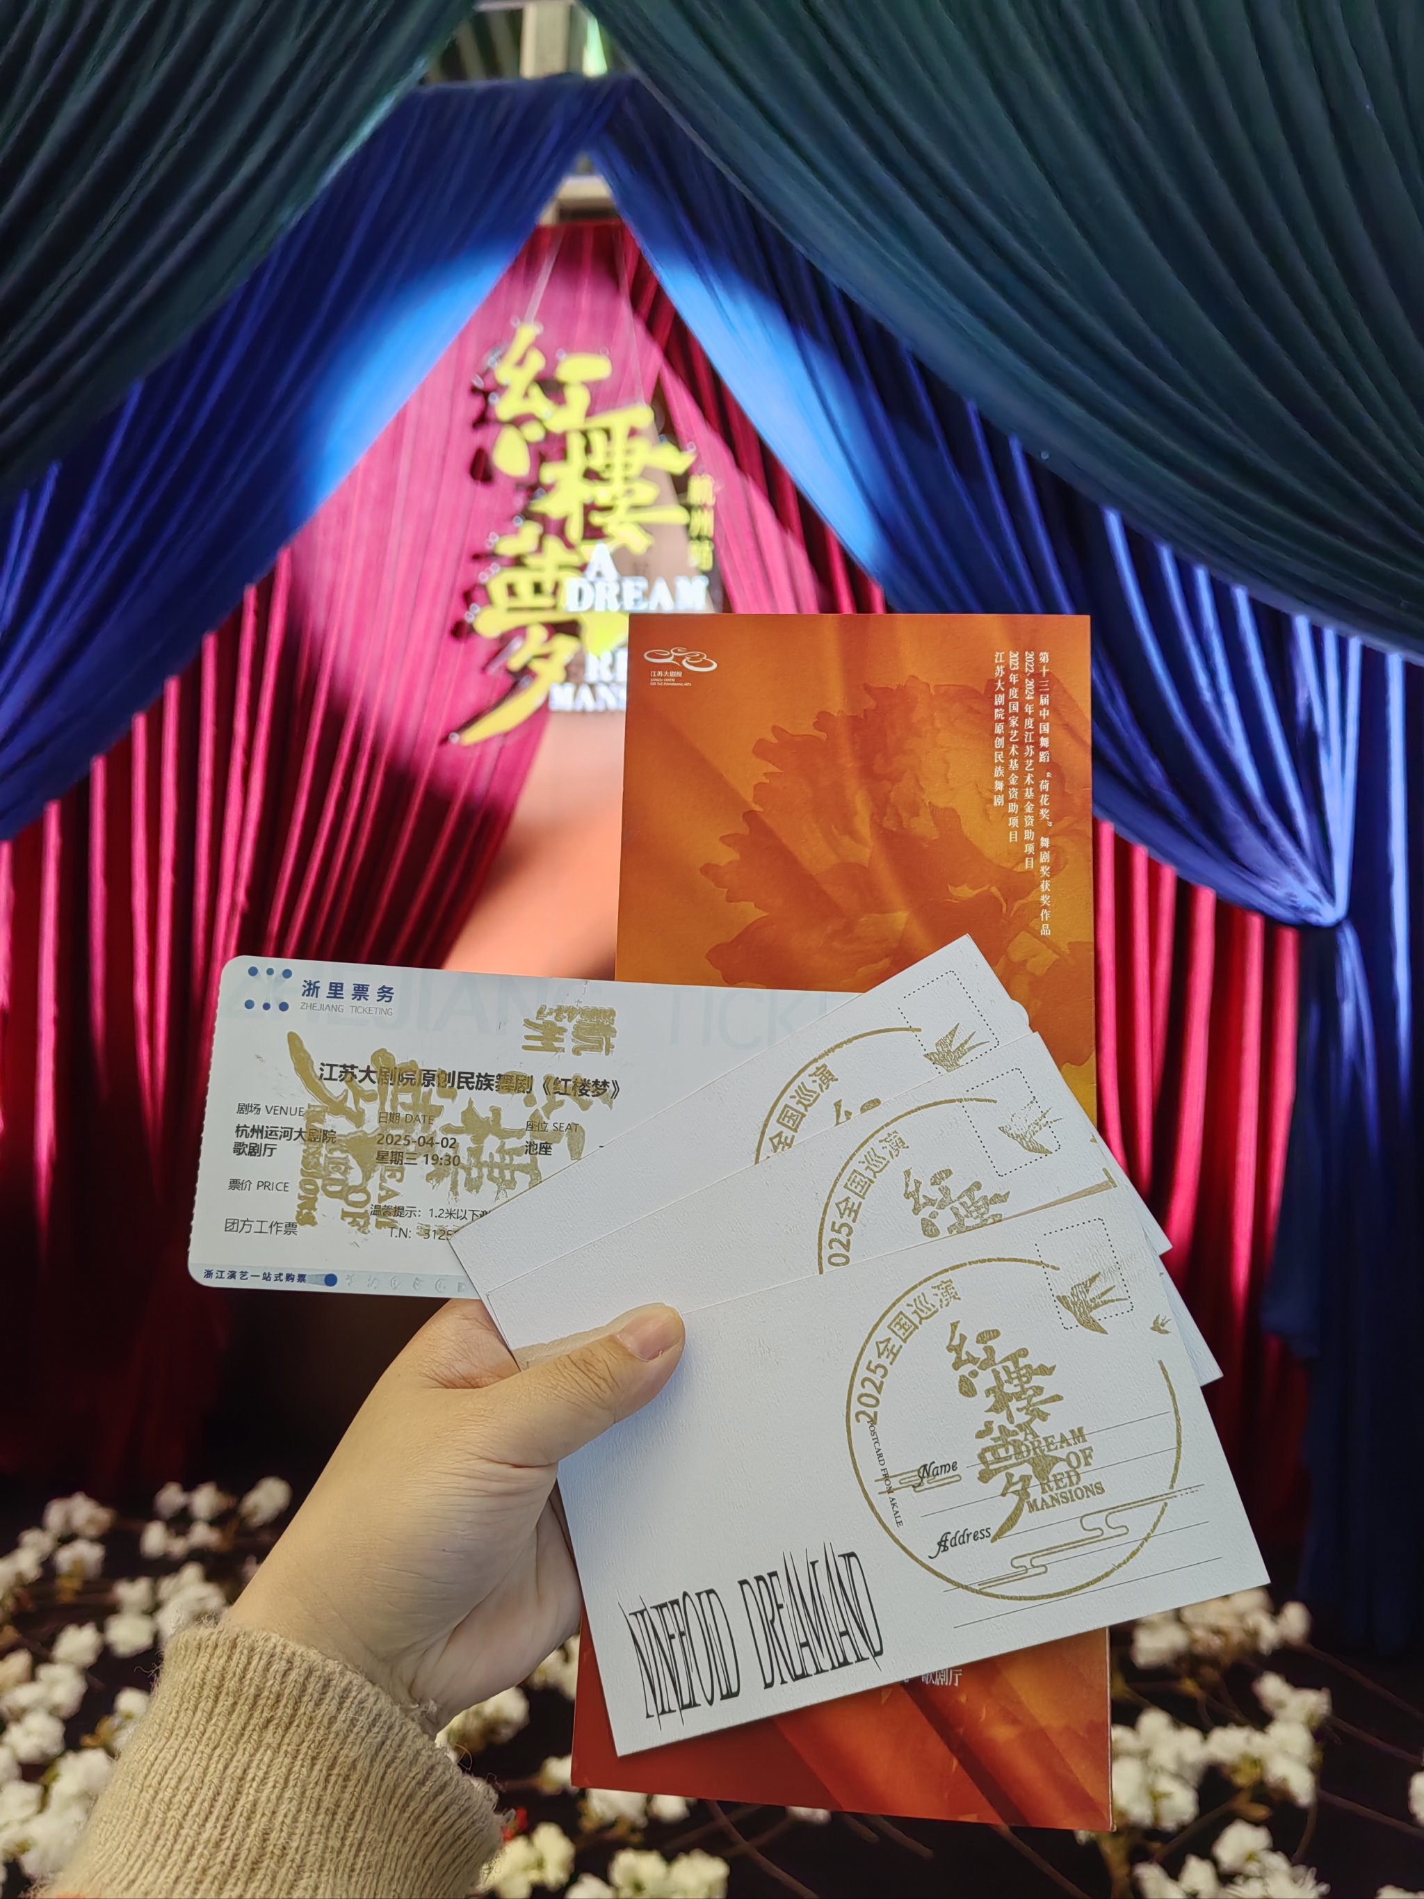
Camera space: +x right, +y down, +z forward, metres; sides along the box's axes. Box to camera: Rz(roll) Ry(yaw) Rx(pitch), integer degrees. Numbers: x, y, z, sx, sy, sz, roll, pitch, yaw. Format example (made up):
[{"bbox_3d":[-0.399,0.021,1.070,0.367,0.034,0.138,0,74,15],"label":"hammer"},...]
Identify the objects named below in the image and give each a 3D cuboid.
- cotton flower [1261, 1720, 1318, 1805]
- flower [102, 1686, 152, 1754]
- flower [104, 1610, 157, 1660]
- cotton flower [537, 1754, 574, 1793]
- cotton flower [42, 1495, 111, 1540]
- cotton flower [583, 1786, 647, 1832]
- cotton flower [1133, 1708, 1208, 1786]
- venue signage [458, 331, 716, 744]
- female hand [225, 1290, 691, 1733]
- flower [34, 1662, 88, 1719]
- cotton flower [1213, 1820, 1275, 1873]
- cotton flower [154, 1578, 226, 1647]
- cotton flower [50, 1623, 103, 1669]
[{"bbox_3d":[0.543,0.765,1.395,0.053,0.074,0.066,0,-3,0],"label":"cotton flower"},{"bbox_3d":[-0.619,0.825,1.583,0.068,0.071,0.070,-2,6,-22],"label":"flower"},{"bbox_3d":[-0.687,0.809,1.750,0.063,0.056,0.060,-2,6,-22],"label":"flower"},{"bbox_3d":[-0.204,1.096,1.970,0.060,0.056,0.060,0,-3,0],"label":"cotton flower"},{"bbox_3d":[-0.779,0.696,1.815,0.081,0.052,0.075,0,-3,0],"label":"cotton flower"},{"bbox_3d":[-0.114,1.005,1.740,0.076,0.066,0.070,0,-3,0],"label":"cotton flower"},{"bbox_3d":[0.439,0.762,1.415,0.069,0.069,0.072,0,-3,0],"label":"cotton flower"},{"bbox_3d":[-0.238,-0.778,2.750,0.490,0.770,0.060,0,-3,0],"label":"venue signage"},{"bbox_3d":[-0.057,0.138,0.370,0.130,0.108,0.090,0,-3,-6],"label":"female hand"},{"bbox_3d":[-0.880,1.002,2.000,0.070,0.074,0.070,0,-3,0],"label":"flower"},{"bbox_3d":[0.632,1.066,1.760,0.071,0.060,0.068,0,-3,0],"label":"cotton flower"},{"bbox_3d":[-0.630,0.805,1.795,0.090,0.084,0.087,-1,6,-20],"label":"cotton flower"},{"bbox_3d":[-0.672,0.737,1.567,0.053,0.047,0.055,0,-3,0],"label":"cotton flower"}]

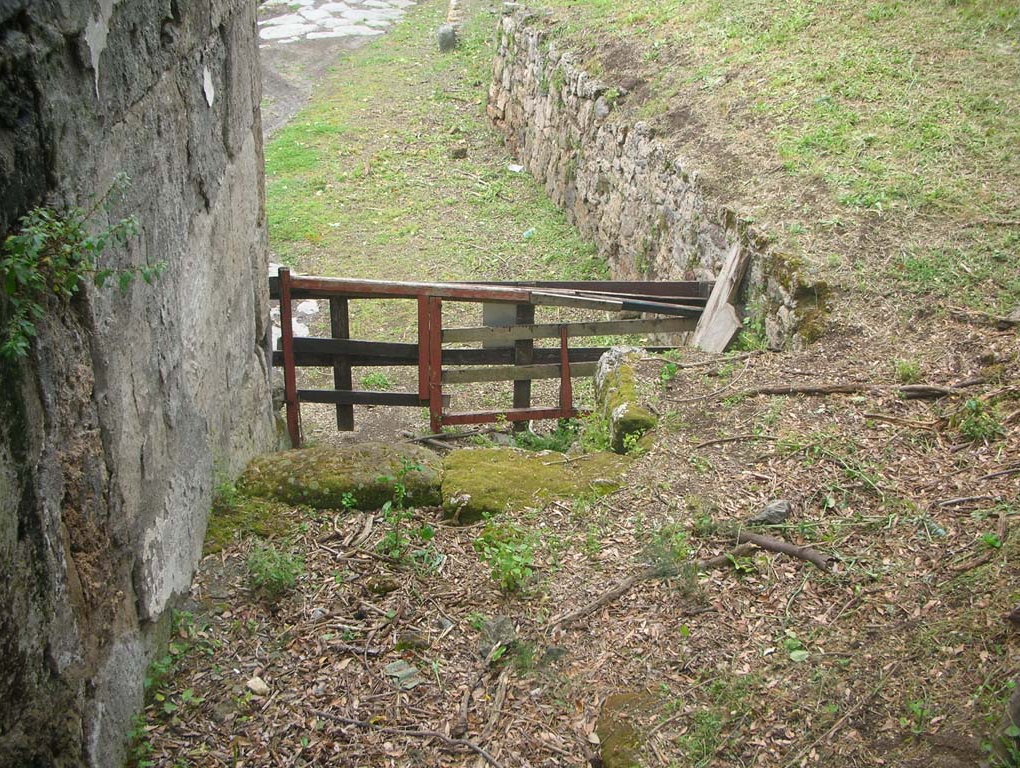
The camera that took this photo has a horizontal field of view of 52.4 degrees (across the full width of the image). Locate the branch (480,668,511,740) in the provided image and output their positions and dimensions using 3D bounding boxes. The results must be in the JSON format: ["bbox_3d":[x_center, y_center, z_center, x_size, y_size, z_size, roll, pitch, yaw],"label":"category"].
[{"bbox_3d":[-0.053,1.244,4.092,0.070,0.040,0.403,7,29,11],"label":"branch"}]

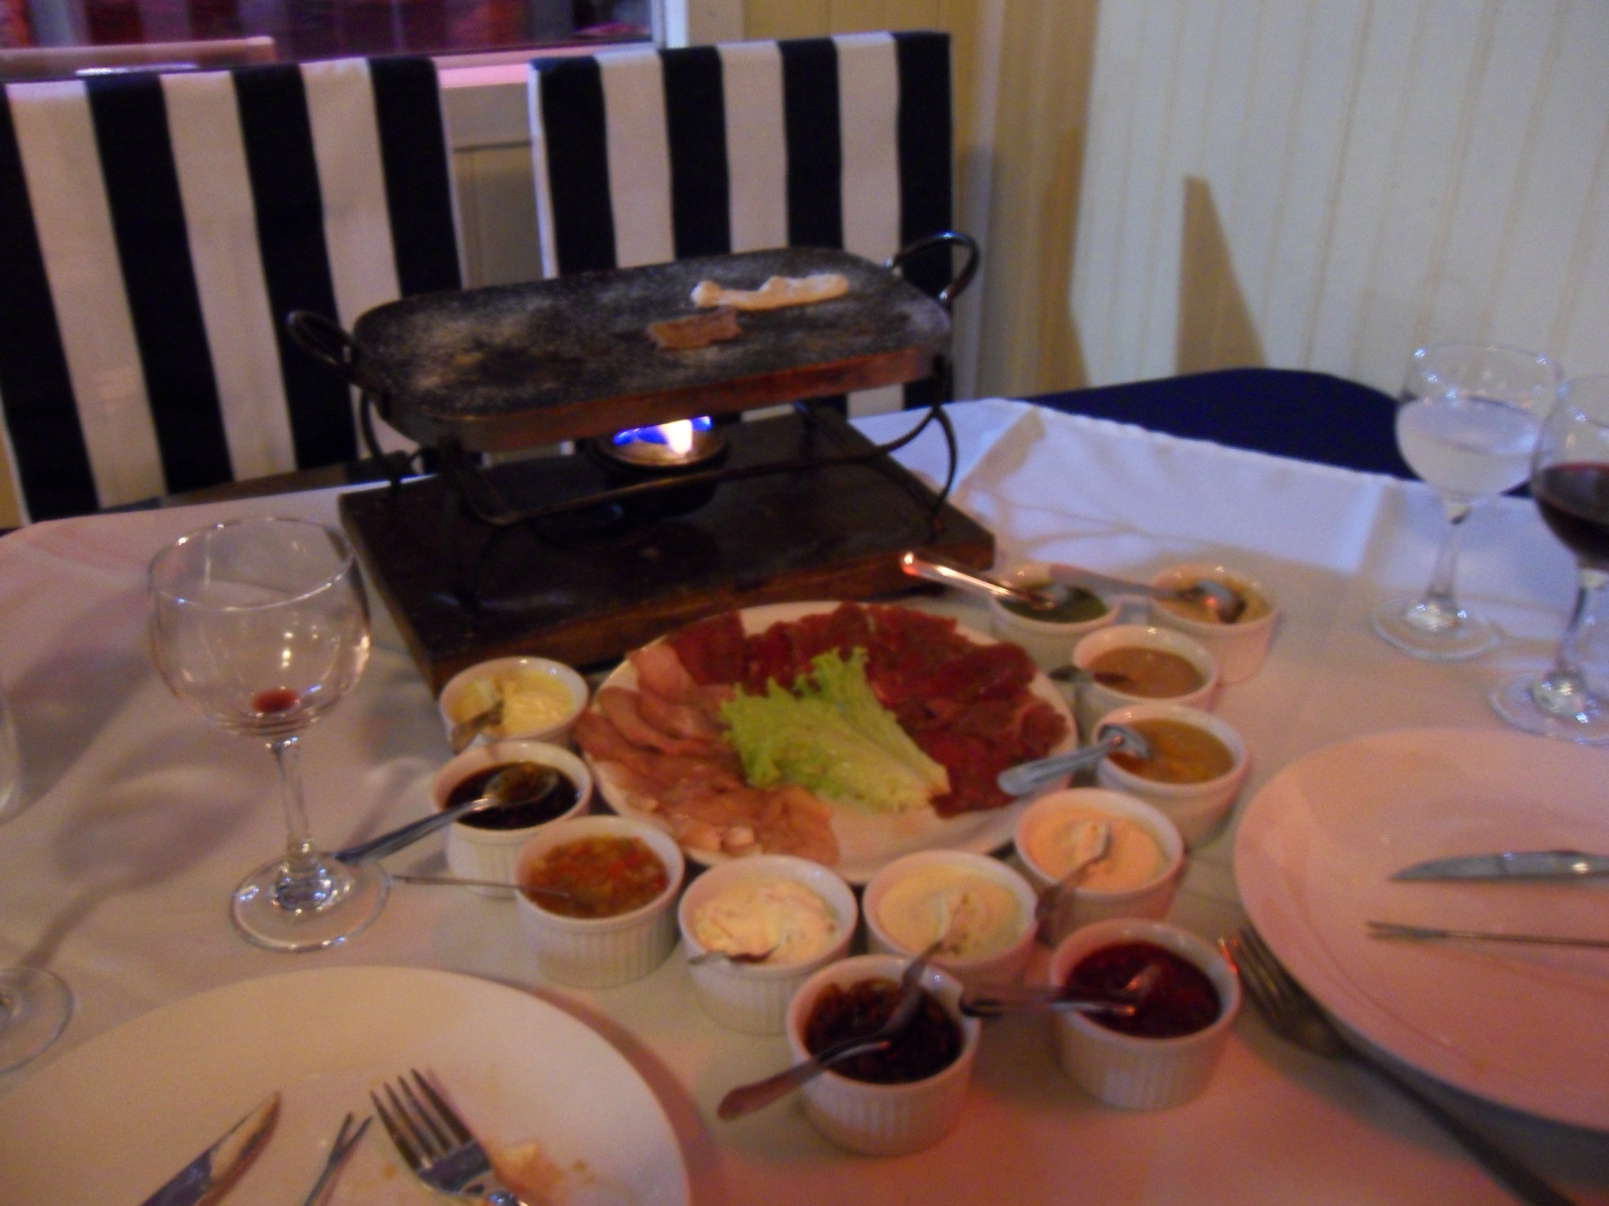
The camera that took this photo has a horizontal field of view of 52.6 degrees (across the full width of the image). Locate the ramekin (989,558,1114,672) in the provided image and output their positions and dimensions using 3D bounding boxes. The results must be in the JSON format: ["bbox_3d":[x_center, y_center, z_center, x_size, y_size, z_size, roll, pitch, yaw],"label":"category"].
[{"bbox_3d":[0.143,0.012,0.943,0.075,0.040,0.075,1,30,0],"label":"ramekin"}]

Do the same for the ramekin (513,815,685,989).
[{"bbox_3d":[-0.084,0.126,0.679,0.070,0.038,0.070,1,29,0],"label":"ramekin"}]

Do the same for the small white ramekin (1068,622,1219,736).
[{"bbox_3d":[0.182,0.049,0.880,0.075,0.040,0.075,1,30,0],"label":"small white ramekin"}]

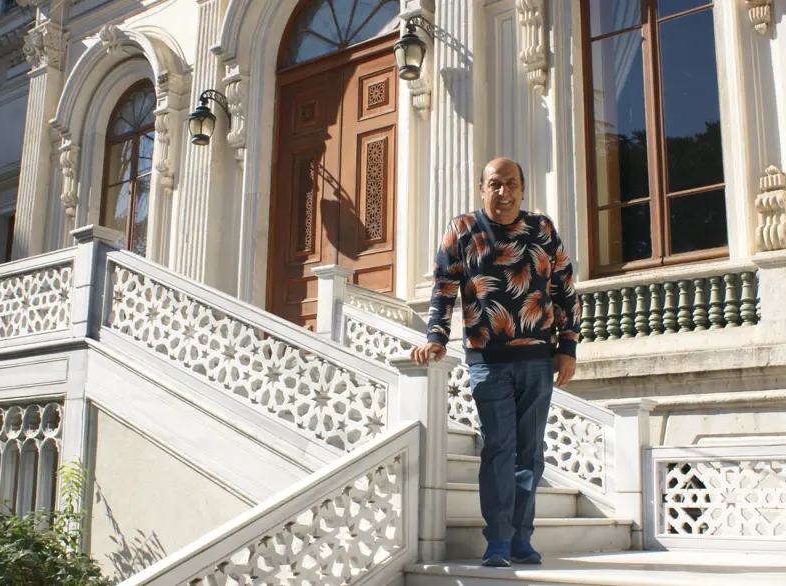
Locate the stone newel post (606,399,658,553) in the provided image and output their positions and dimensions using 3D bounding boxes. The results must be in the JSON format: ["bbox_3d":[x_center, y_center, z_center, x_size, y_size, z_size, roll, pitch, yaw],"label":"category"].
[{"bbox_3d":[1.377,1.035,5.450,0.221,0.828,0.221,-9,-16,36],"label":"stone newel post"}]

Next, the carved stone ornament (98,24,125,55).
[{"bbox_3d":[-3.144,-2.831,10.663,0.270,0.320,0.200,-9,-16,37],"label":"carved stone ornament"}]

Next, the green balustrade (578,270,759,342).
[{"bbox_3d":[1.790,0.118,6.559,1.499,0.358,0.103,-9,-16,36],"label":"green balustrade"}]

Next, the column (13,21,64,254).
[{"bbox_3d":[-4.303,-1.312,11.347,0.520,3.990,0.290,-9,-16,37],"label":"column"}]

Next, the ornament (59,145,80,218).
[{"bbox_3d":[-3.785,-1.293,11.151,0.196,0.904,0.167,-9,-16,36],"label":"ornament"}]

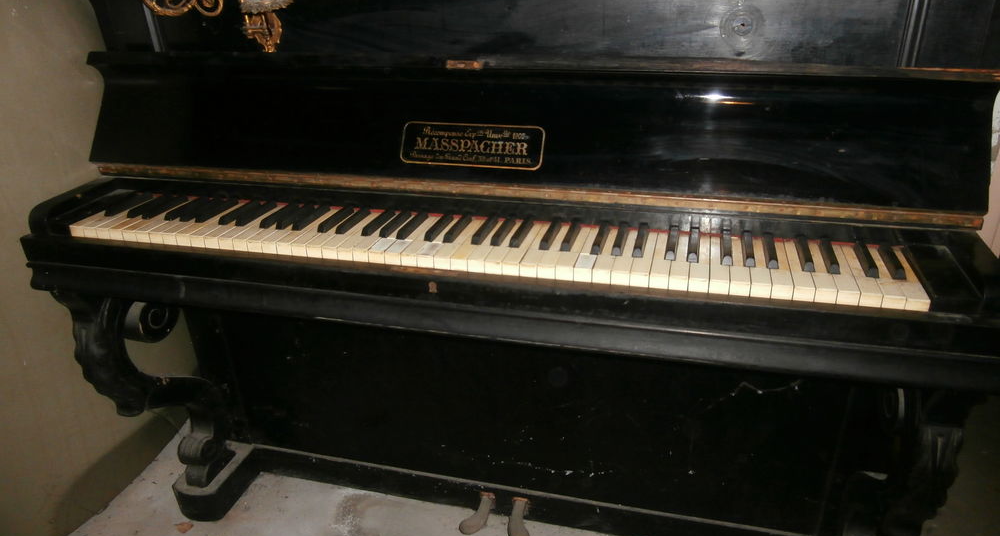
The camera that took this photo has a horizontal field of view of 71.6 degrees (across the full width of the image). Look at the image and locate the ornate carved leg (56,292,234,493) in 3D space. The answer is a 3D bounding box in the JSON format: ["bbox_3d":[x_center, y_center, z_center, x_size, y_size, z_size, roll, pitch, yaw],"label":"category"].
[{"bbox_3d":[-0.667,0.224,1.375,0.063,0.552,0.300,5,27,14],"label":"ornate carved leg"}]

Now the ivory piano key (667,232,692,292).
[{"bbox_3d":[0.237,-0.010,0.903,0.023,0.018,0.141,5,26,14],"label":"ivory piano key"}]

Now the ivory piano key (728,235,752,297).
[{"bbox_3d":[0.305,-0.004,0.886,0.023,0.018,0.141,5,26,14],"label":"ivory piano key"}]

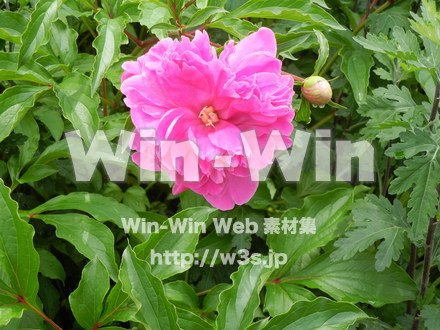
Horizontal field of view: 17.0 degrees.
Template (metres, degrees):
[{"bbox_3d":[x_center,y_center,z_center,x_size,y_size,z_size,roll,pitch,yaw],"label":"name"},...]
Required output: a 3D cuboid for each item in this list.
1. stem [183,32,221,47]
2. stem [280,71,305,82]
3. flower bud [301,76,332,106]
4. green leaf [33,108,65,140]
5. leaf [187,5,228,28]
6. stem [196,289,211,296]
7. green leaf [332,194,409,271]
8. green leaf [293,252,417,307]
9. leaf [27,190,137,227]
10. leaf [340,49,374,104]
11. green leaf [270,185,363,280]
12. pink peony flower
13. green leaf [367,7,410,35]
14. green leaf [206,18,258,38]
[{"bbox_3d":[-0.016,-0.106,1.250,0.038,0.004,0.004,21,62,15],"label":"stem"},{"bbox_3d":[0.063,-0.077,1.285,0.024,0.004,0.004,23,74,6],"label":"stem"},{"bbox_3d":[0.083,-0.063,1.270,0.026,0.026,0.026,0,28,0],"label":"flower bud"},{"bbox_3d":[-0.161,-0.039,1.380,0.021,0.010,0.037,-25,71,-31],"label":"green leaf"},{"bbox_3d":[-0.010,-0.133,1.330,0.038,0.010,0.018,-17,31,-12],"label":"leaf"},{"bbox_3d":[-0.015,0.114,1.320,0.014,0.004,0.004,-16,73,-6],"label":"stem"},{"bbox_3d":[0.120,0.054,1.170,0.066,0.015,0.060,-20,63,-14],"label":"green leaf"},{"bbox_3d":[0.113,0.096,1.240,0.103,0.022,0.052,1,41,-3],"label":"green leaf"},{"bbox_3d":[-0.114,0.038,1.230,0.094,0.018,0.036,8,43,0],"label":"leaf"},{"bbox_3d":[0.122,-0.079,1.310,0.030,0.012,0.056,-9,61,-5],"label":"leaf"},{"bbox_3d":[0.081,0.056,1.240,0.046,0.018,0.112,36,62,23],"label":"green leaf"},{"bbox_3d":[-0.010,-0.037,1.200,0.140,0.145,0.085,0,-6,0],"label":"pink peony flower"},{"bbox_3d":[0.160,-0.136,1.400,0.040,0.012,0.032,0,53,0],"label":"green leaf"},{"bbox_3d":[0.011,-0.117,1.270,0.047,0.010,0.020,10,45,14],"label":"green leaf"}]

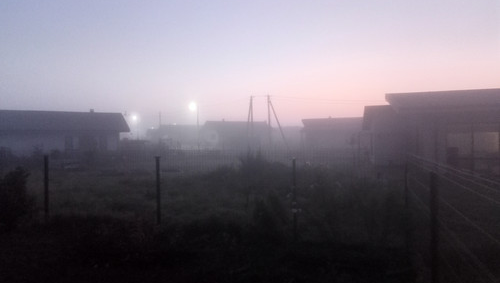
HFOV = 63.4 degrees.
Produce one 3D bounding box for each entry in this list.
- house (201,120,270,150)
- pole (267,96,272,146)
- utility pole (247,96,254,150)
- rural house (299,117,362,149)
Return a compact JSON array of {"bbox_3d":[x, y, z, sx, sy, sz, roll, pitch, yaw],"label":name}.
[{"bbox_3d":[-2.350,-0.980,68.000,10.600,5.000,8.000,-1,0,-18],"label":"house"},{"bbox_3d":[3.020,-2.910,62.000,0.600,8.300,0.350,-1,0,0],"label":"pole"},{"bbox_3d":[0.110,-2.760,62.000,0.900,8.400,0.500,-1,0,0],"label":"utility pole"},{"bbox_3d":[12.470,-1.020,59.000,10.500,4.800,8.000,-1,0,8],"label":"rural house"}]

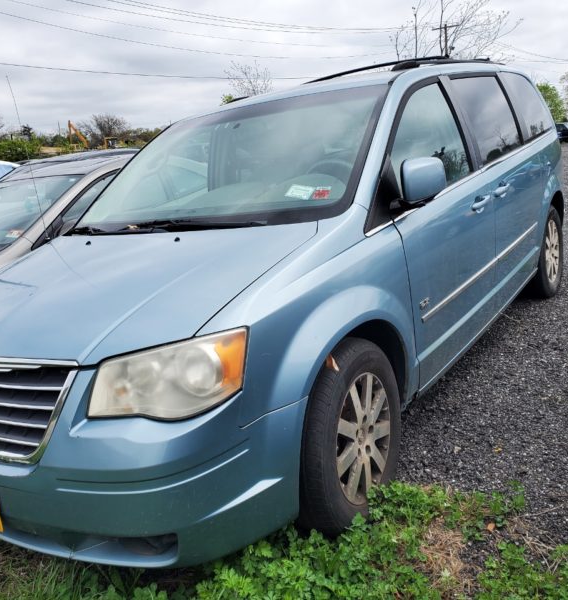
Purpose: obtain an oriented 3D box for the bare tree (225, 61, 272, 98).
[{"bbox_3d":[-3.840,-21.797,65.000,5.200,8.500,5.200,-5,16,0],"label":"bare tree"}]

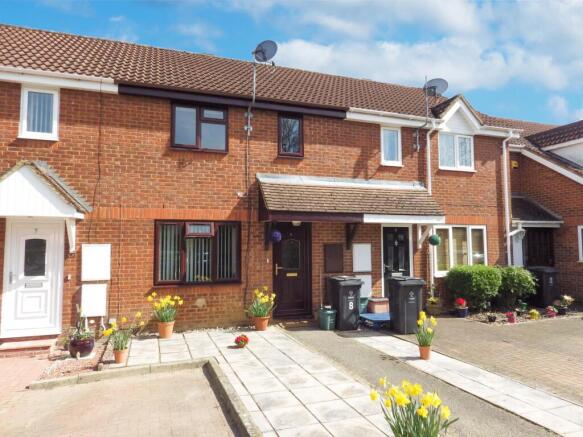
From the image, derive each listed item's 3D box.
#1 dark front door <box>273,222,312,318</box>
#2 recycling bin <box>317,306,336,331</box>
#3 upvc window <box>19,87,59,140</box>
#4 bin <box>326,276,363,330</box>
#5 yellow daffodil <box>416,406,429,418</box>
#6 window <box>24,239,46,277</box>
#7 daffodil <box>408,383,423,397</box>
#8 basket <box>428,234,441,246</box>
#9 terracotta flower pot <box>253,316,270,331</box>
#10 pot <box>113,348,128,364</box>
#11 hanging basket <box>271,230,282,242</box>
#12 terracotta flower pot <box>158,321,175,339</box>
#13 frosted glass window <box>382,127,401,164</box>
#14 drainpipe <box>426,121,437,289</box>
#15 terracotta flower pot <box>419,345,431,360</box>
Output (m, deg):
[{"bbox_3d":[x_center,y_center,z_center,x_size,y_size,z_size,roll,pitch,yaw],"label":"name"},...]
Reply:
[{"bbox_3d":[0.013,1.143,8.211,0.920,2.120,0.100,1,-4,-19],"label":"dark front door"},{"bbox_3d":[0.749,2.079,7.640,0.320,0.420,0.340,2,-5,-28],"label":"recycling bin"},{"bbox_3d":[-4.708,-1.993,6.928,0.656,1.059,0.100,1,-4,-17],"label":"upvc window"},{"bbox_3d":[1.115,1.728,7.696,0.490,1.050,0.560,1,-4,-16],"label":"bin"},{"bbox_3d":[0.919,1.362,2.600,0.080,0.077,0.065,-2,-4,30],"label":"yellow daffodil"},{"bbox_3d":[-4.700,0.709,6.786,0.343,0.685,0.050,1,-4,-17],"label":"window"},{"bbox_3d":[0.870,1.207,2.600,0.086,0.088,0.072,-4,-6,40],"label":"daffodil"},{"bbox_3d":[3.338,0.512,8.627,0.260,0.260,0.260,1,-4,-19],"label":"basket"},{"bbox_3d":[-0.580,2.093,7.401,0.321,0.245,0.321,0,-4,0],"label":"terracotta flower pot"},{"bbox_3d":[-2.507,2.002,5.432,0.225,0.225,0.225,1,-4,-19],"label":"pot"},{"bbox_3d":[-0.298,0.358,7.364,0.225,0.225,0.225,0,-3,0],"label":"hanging basket"},{"bbox_3d":[-2.287,2.036,6.793,0.297,0.275,0.297,1,-4,-17],"label":"terracotta flower pot"},{"bbox_3d":[2.489,-1.793,9.232,0.521,0.910,0.070,1,-4,-19],"label":"frosted glass window"},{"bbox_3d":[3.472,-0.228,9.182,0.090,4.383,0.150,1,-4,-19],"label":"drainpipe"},{"bbox_3d":[2.034,2.042,5.636,0.161,0.184,0.161,0,-4,0],"label":"terracotta flower pot"}]

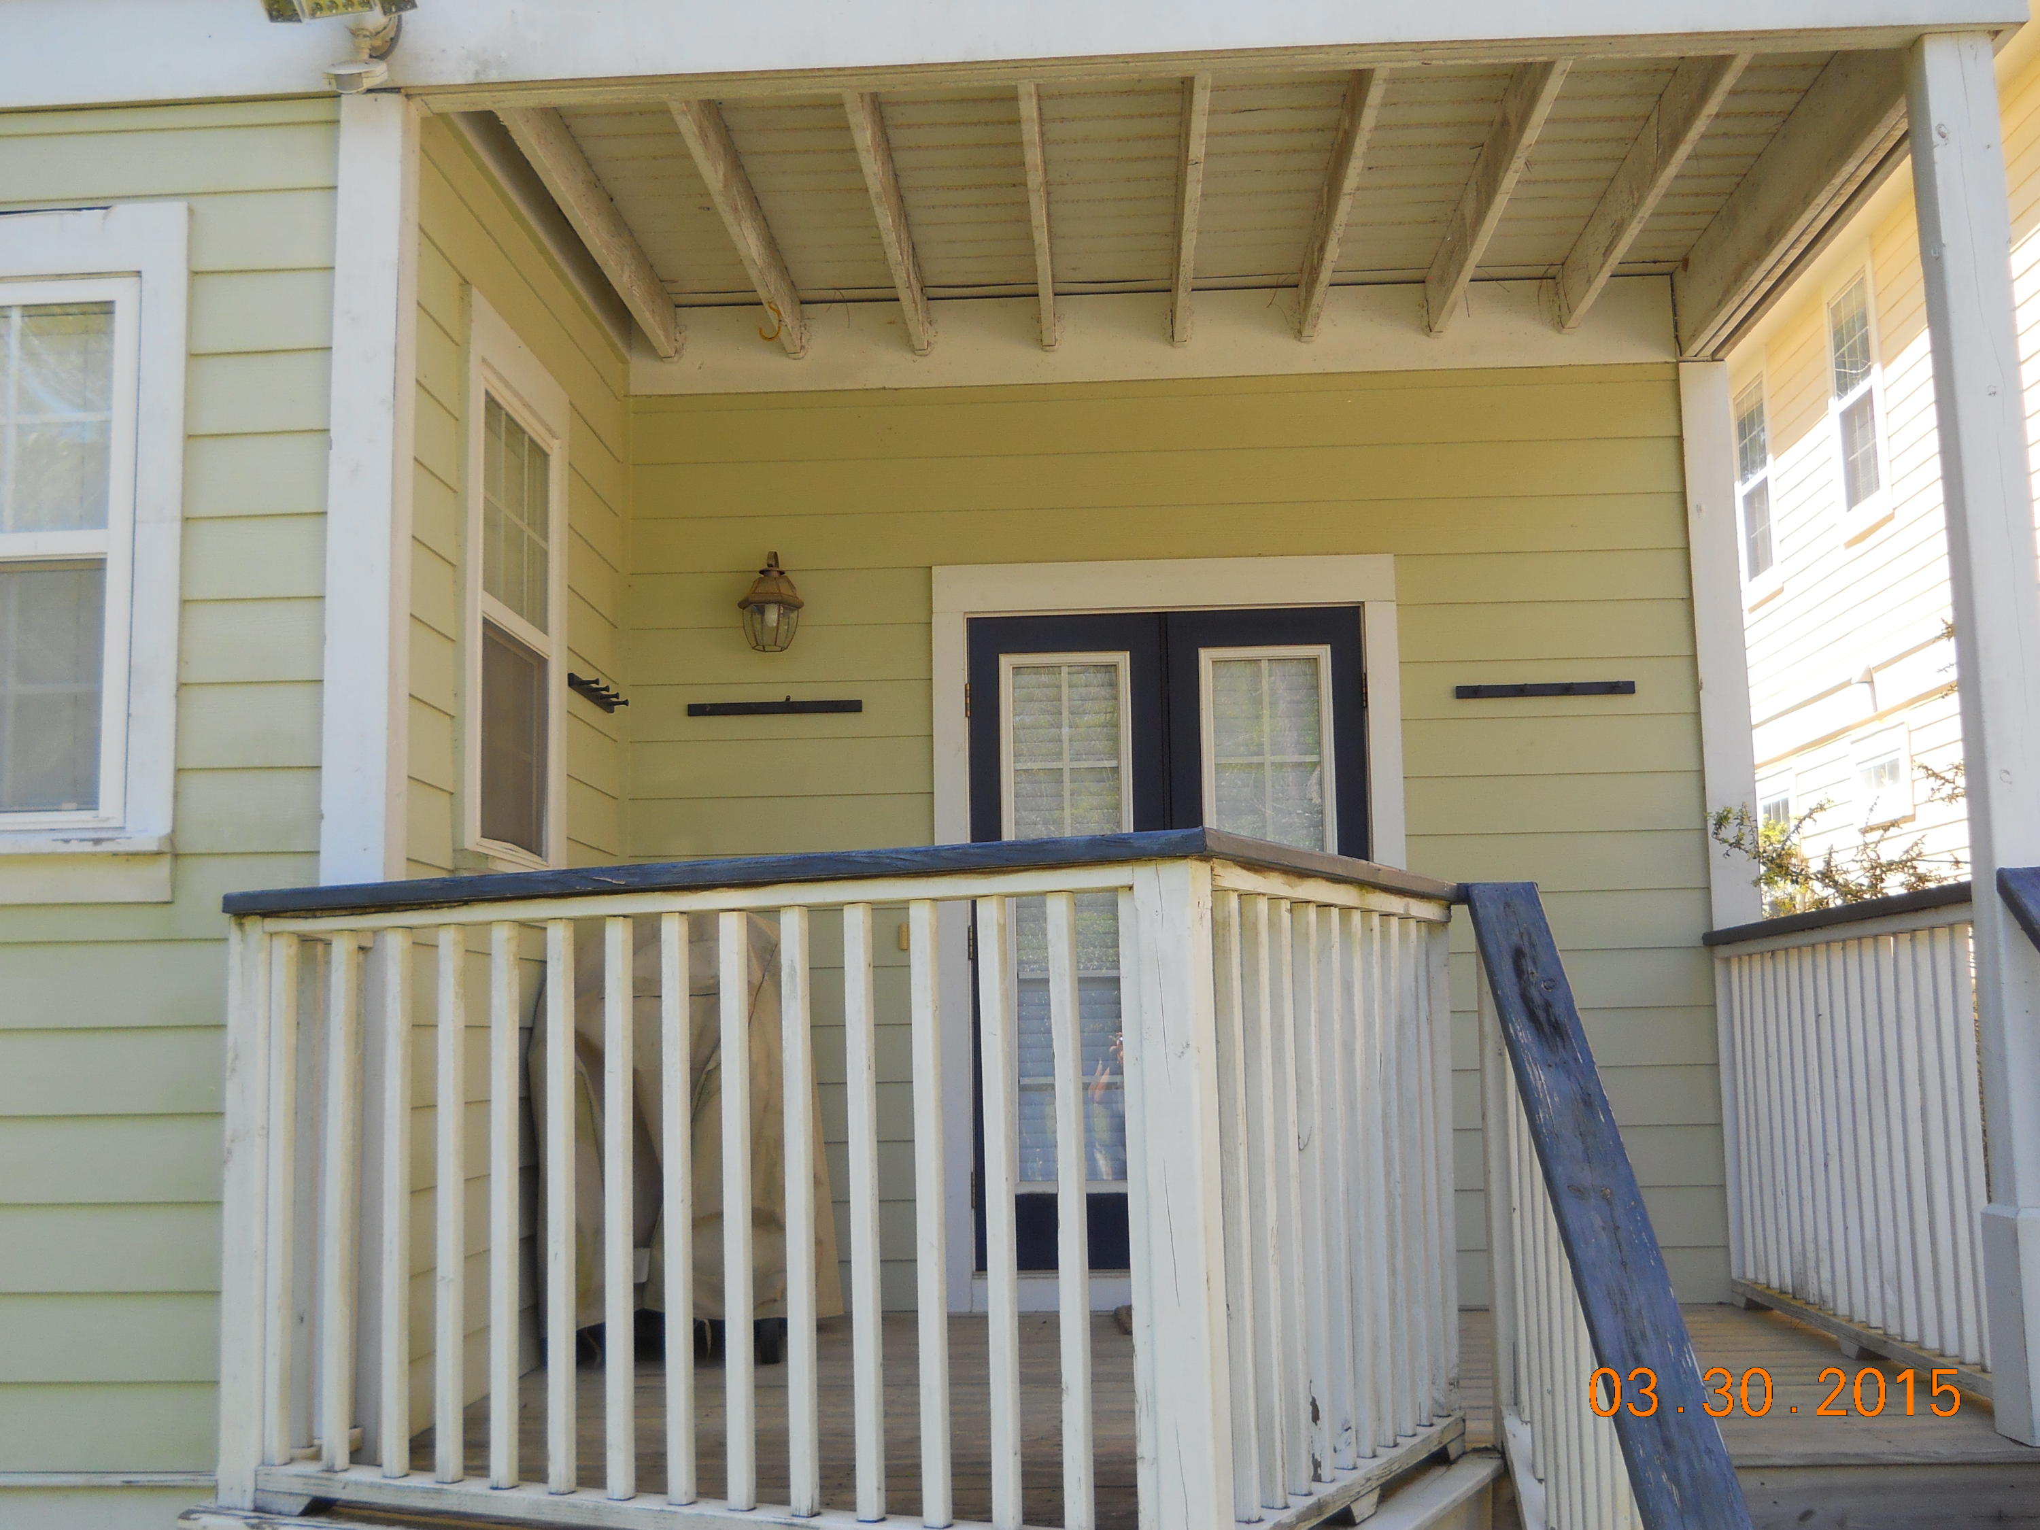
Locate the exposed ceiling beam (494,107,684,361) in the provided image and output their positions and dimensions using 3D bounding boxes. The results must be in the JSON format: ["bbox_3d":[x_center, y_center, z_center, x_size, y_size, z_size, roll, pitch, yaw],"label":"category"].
[{"bbox_3d":[-1.171,-1.524,5.958,0.040,0.185,2.079,-1,-7,2],"label":"exposed ceiling beam"}]

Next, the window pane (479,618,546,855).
[{"bbox_3d":[-1.277,-0.045,5.508,0.020,0.545,0.600,-1,-7,2],"label":"window pane"}]

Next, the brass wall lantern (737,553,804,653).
[{"bbox_3d":[-0.775,-0.504,6.782,0.209,0.322,0.239,-1,-7,2],"label":"brass wall lantern"}]

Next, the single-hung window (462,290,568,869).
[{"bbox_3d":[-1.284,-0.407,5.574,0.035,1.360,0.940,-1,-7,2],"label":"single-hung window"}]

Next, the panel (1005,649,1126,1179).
[{"bbox_3d":[0.158,0.476,6.737,0.410,1.661,0.035,-1,-7,2],"label":"panel"}]

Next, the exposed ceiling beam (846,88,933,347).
[{"bbox_3d":[-0.351,-1.530,5.906,0.040,0.183,2.045,-1,-7,2],"label":"exposed ceiling beam"}]

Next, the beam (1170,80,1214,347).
[{"bbox_3d":[0.467,-1.551,5.875,0.040,0.183,2.045,-1,-7,2],"label":"beam"}]

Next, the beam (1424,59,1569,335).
[{"bbox_3d":[1.272,-1.582,5.860,0.040,0.185,2.079,-1,-7,2],"label":"beam"}]

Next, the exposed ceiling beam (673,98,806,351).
[{"bbox_3d":[-0.754,-1.519,5.921,0.040,0.183,2.045,-1,-7,2],"label":"exposed ceiling beam"}]

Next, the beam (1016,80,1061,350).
[{"bbox_3d":[0.053,-1.540,5.891,0.040,0.183,2.045,-1,-7,2],"label":"beam"}]

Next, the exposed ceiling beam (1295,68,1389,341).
[{"bbox_3d":[0.865,-1.572,5.876,0.040,0.185,2.079,-1,-7,2],"label":"exposed ceiling beam"}]

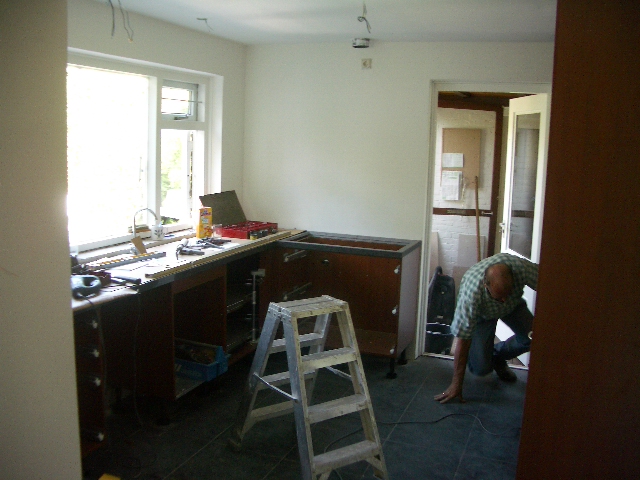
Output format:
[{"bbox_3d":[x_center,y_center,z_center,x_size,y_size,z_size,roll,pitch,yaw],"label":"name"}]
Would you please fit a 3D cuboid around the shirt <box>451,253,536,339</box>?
[{"bbox_3d":[1.198,0.375,4.374,0.610,0.580,0.490,5,10,21],"label":"shirt"}]

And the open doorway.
[{"bbox_3d":[1.208,-0.088,4.811,0.880,2.115,0.150,5,10,21],"label":"open doorway"}]

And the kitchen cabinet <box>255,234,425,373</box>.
[{"bbox_3d":[0.208,0.466,4.947,0.978,0.915,0.615,5,10,21],"label":"kitchen cabinet"}]

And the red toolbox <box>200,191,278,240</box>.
[{"bbox_3d":[-0.609,-0.207,5.035,0.405,0.290,0.520,5,10,21],"label":"red toolbox"}]

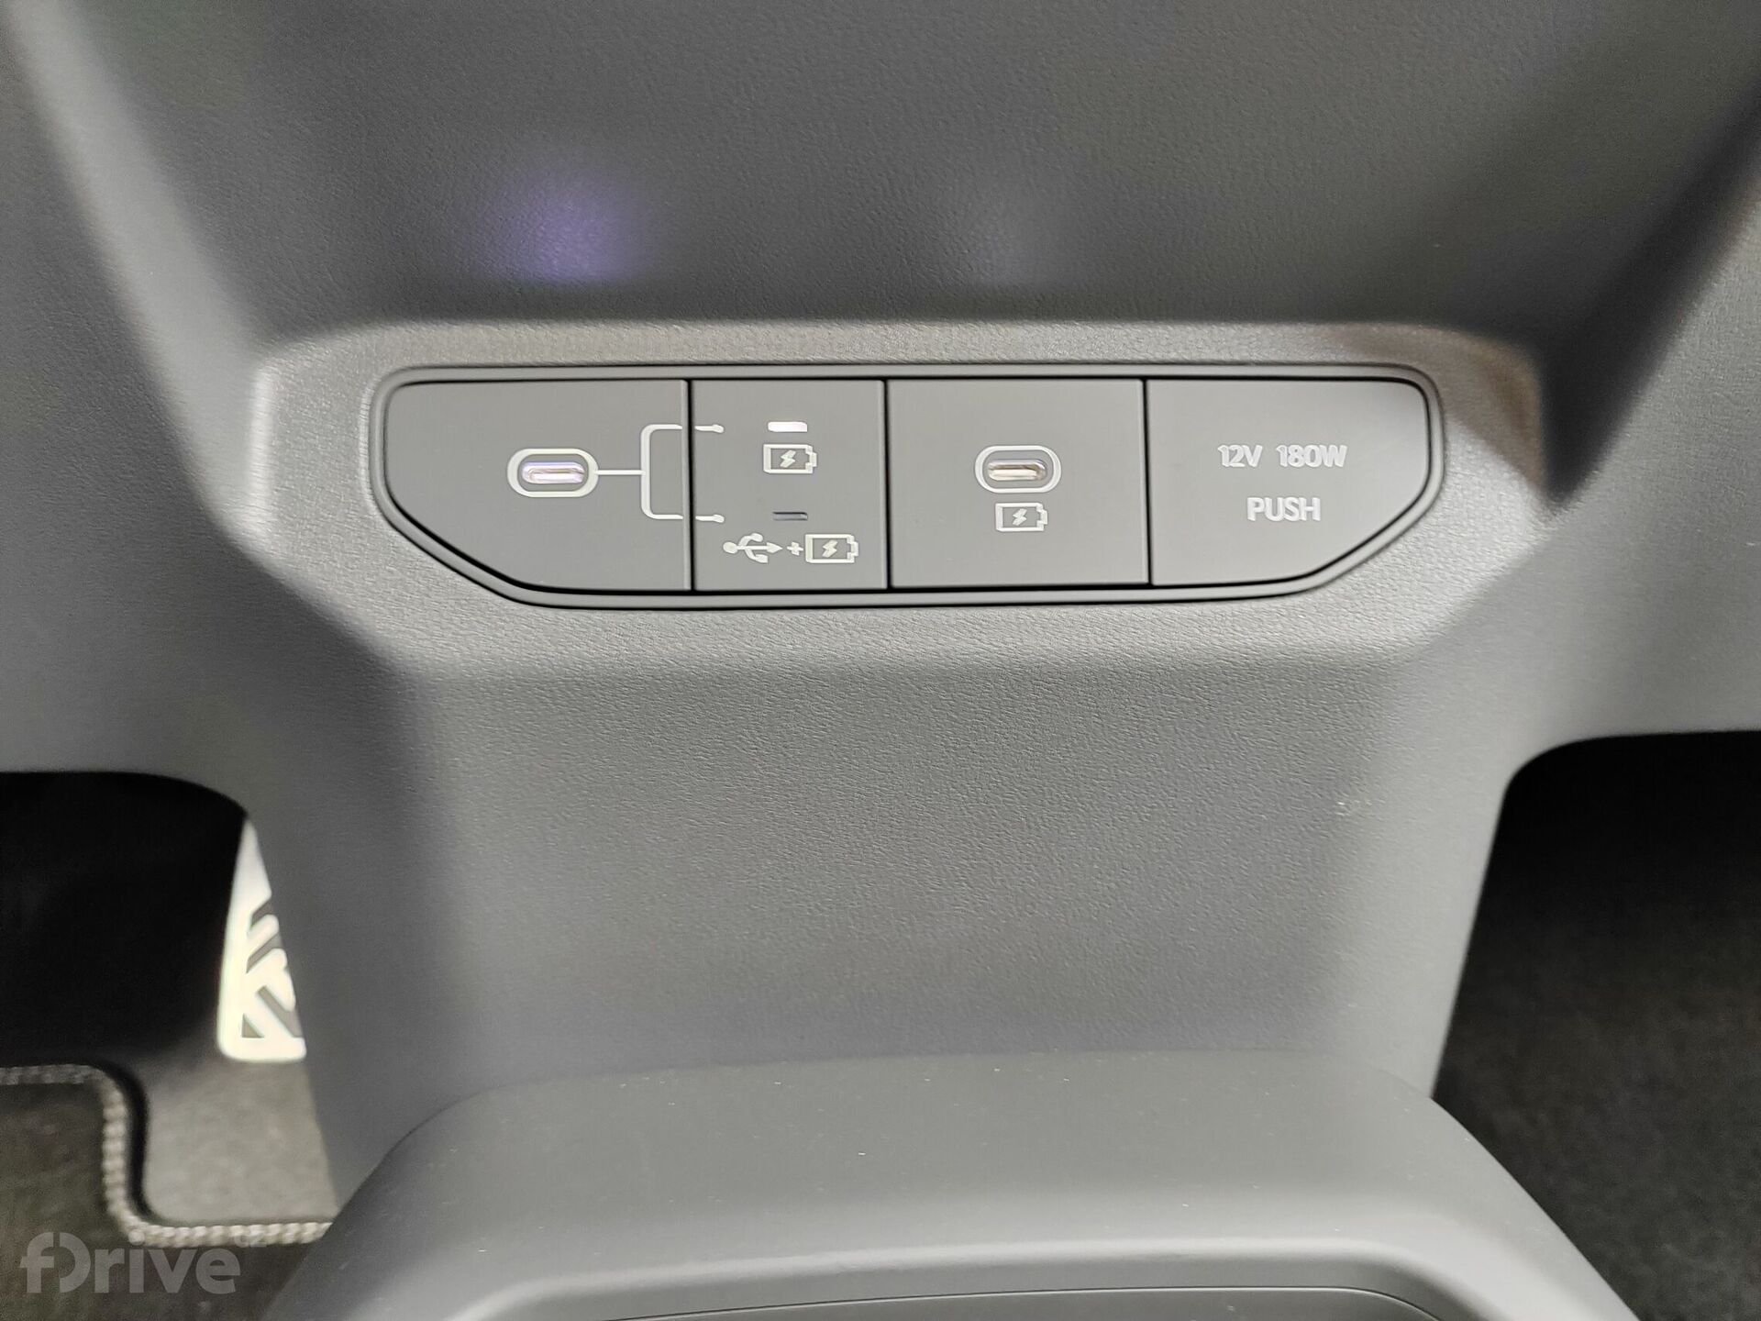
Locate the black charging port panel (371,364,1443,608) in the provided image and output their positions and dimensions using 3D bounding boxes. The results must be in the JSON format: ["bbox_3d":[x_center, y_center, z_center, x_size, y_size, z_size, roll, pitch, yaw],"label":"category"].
[{"bbox_3d":[0.006,-0.027,0.212,0.162,0.037,0.012,-1,-2,-4],"label":"black charging port panel"}]

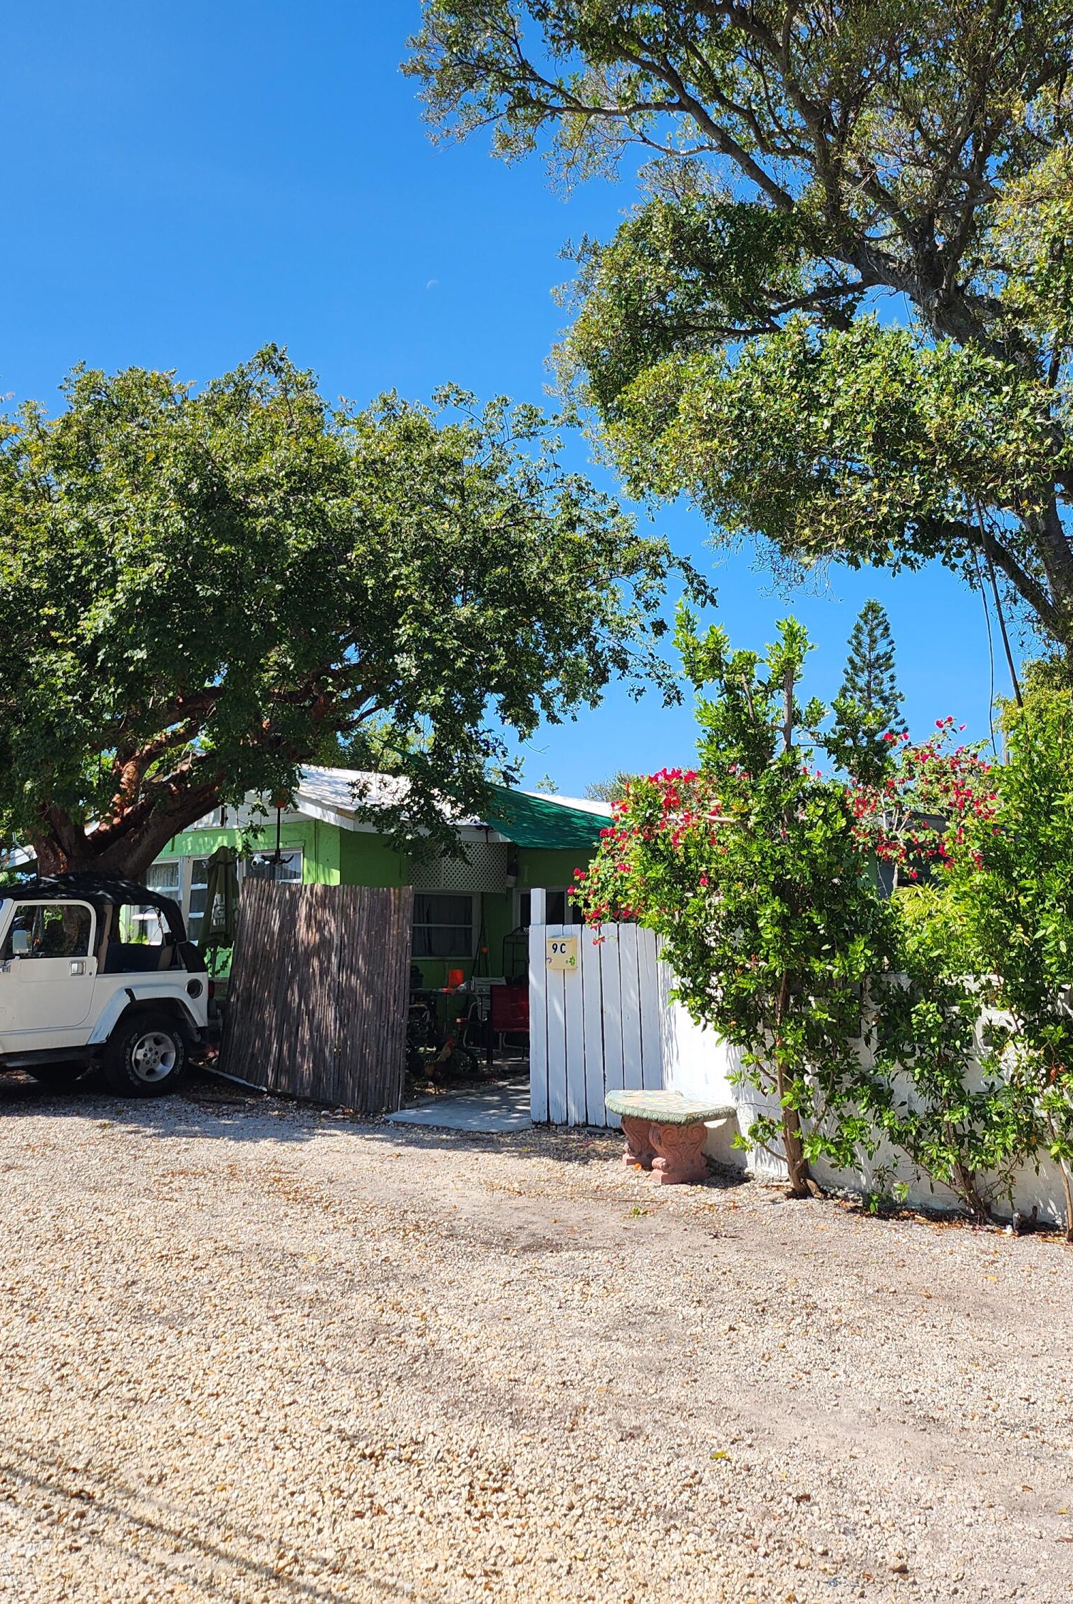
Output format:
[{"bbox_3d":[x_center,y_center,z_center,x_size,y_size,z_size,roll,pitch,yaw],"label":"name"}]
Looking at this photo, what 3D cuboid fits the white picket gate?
[{"bbox_3d":[0.445,1.617,10.682,1.020,1.410,0.080,-2,-5,24],"label":"white picket gate"}]

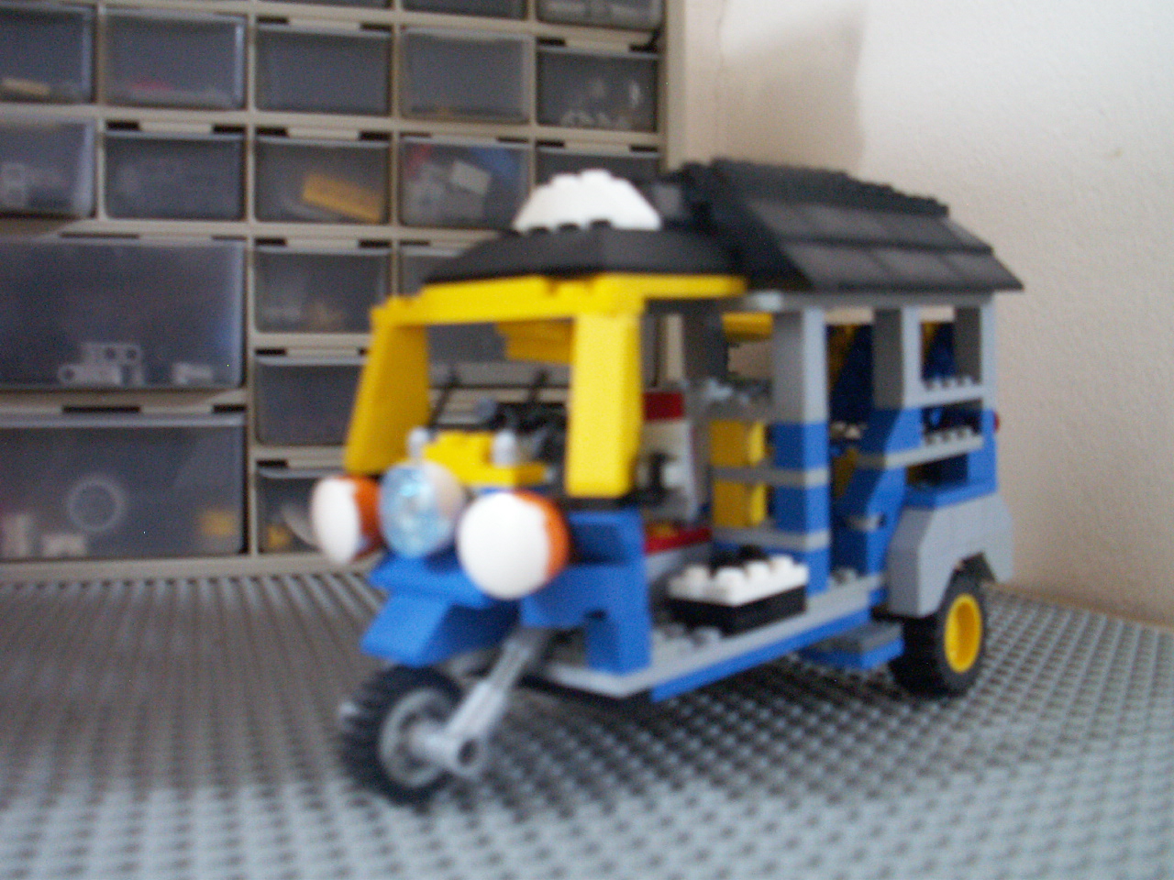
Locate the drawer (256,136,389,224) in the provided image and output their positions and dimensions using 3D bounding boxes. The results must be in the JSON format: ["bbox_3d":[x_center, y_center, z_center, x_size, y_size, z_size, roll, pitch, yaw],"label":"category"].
[{"bbox_3d":[-0.122,-0.104,0.521,0.054,0.036,0.130,-1,3,-18],"label":"drawer"}]

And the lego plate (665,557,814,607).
[{"bbox_3d":[0.030,0.026,0.233,0.016,0.005,0.024,3,7,44],"label":"lego plate"}]

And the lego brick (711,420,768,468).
[{"bbox_3d":[0.032,0.000,0.250,0.008,0.010,0.008,3,7,44],"label":"lego brick"}]

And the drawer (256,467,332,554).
[{"bbox_3d":[-0.121,0.028,0.549,0.053,0.036,0.135,0,0,-13],"label":"drawer"}]

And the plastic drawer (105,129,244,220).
[{"bbox_3d":[-0.178,-0.105,0.536,0.053,0.036,0.135,0,0,-13],"label":"plastic drawer"}]

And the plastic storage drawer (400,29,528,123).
[{"bbox_3d":[-0.068,-0.147,0.530,0.054,0.036,0.130,-1,3,-18],"label":"plastic storage drawer"}]

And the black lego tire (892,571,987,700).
[{"bbox_3d":[0.081,0.044,0.275,0.013,0.030,0.030,3,7,44],"label":"black lego tire"}]

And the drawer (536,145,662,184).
[{"bbox_3d":[-0.014,-0.103,0.537,0.051,0.035,0.130,0,3,-17],"label":"drawer"}]

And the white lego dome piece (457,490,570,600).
[{"bbox_3d":[-0.012,0.017,0.189,0.016,0.016,0.011,1,6,34],"label":"white lego dome piece"}]

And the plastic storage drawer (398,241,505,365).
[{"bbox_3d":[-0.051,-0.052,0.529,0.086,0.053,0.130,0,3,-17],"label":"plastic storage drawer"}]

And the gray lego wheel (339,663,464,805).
[{"bbox_3d":[-0.033,0.052,0.212,0.008,0.024,0.024,4,8,43],"label":"gray lego wheel"}]

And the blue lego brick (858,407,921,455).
[{"bbox_3d":[0.068,-0.002,0.268,0.008,0.010,0.016,4,8,43],"label":"blue lego brick"}]

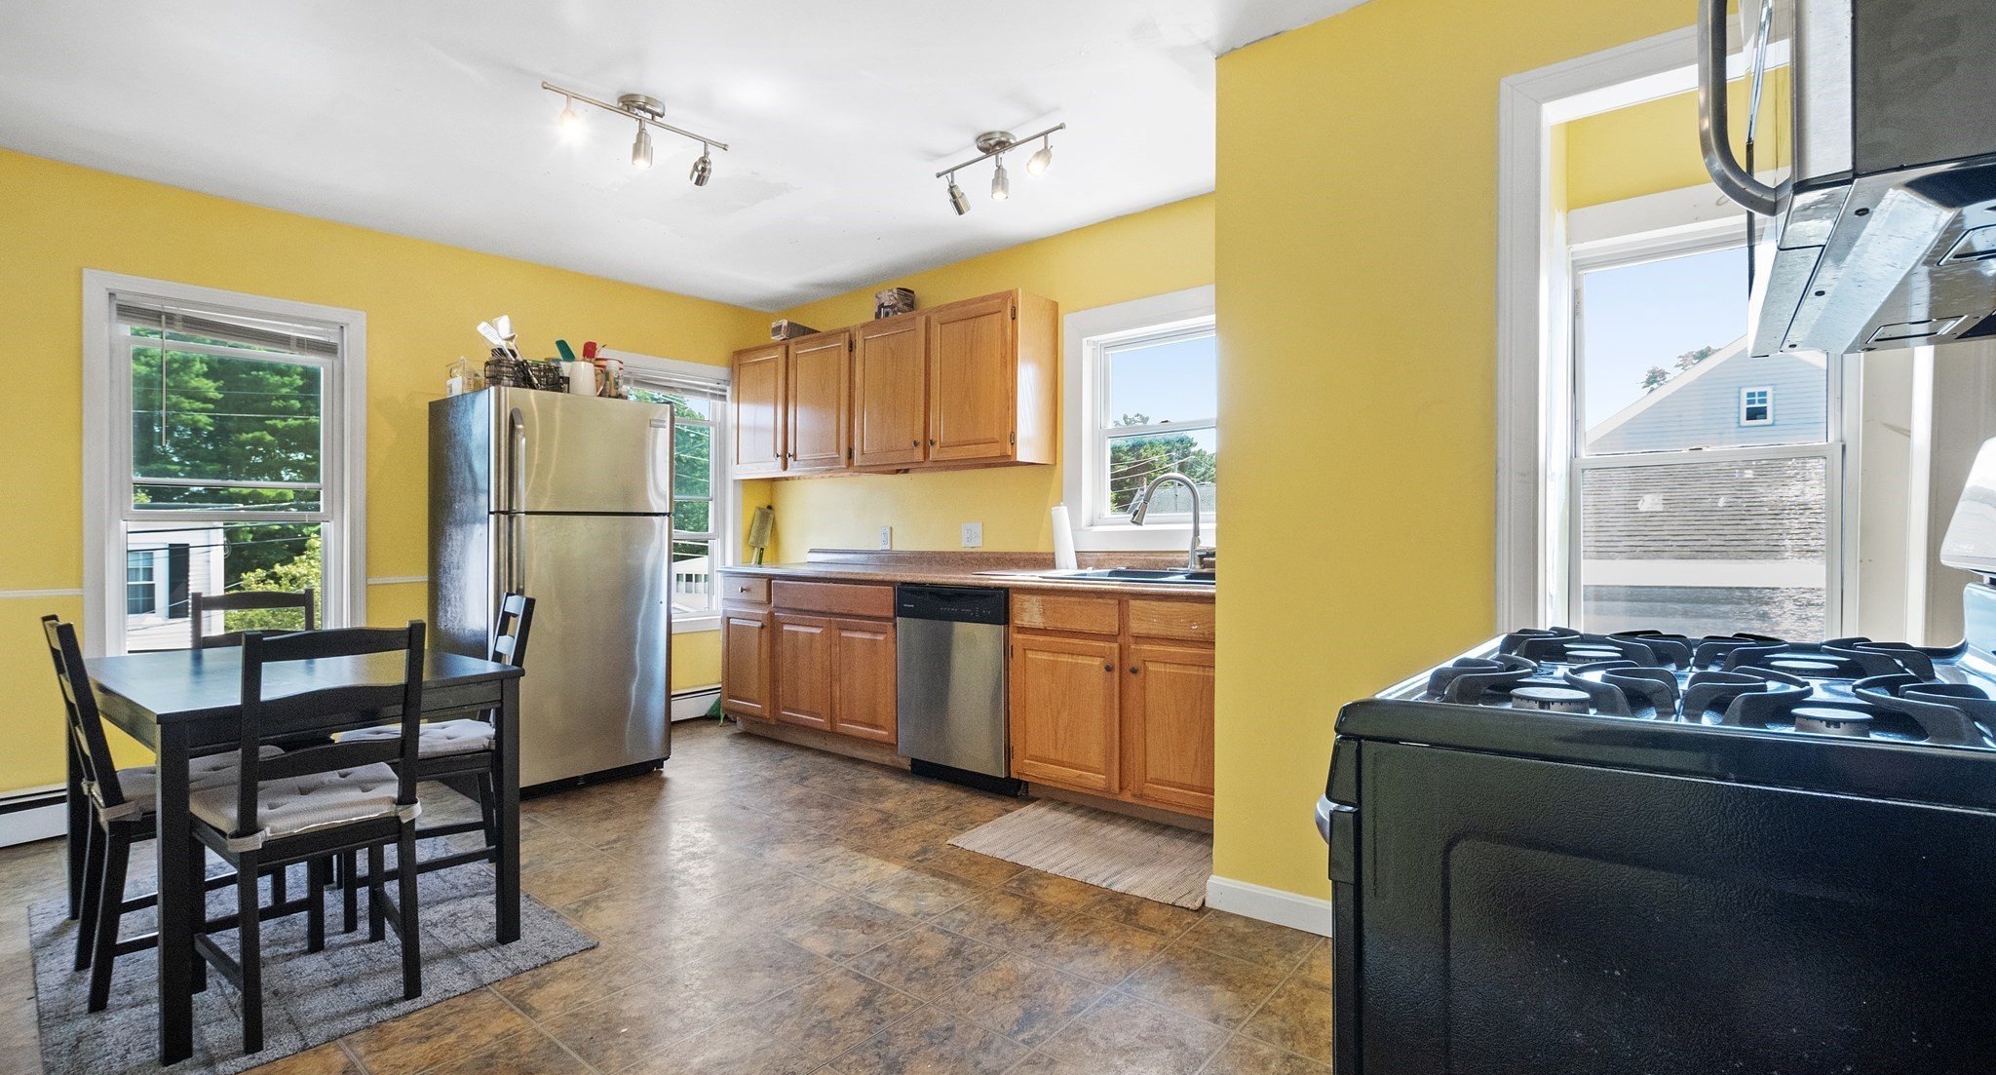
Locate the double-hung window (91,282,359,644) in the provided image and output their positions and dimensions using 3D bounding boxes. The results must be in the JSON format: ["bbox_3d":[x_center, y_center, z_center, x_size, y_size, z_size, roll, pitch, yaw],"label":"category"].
[{"bbox_3d":[-3.225,-0.230,3.527,0.120,1.600,0.875,0,0,44],"label":"double-hung window"}]

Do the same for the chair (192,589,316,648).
[{"bbox_3d":[-2.330,0.636,2.662,0.480,0.890,0.400,0,0,41],"label":"chair"}]

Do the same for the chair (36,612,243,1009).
[{"bbox_3d":[-2.075,0.640,2.135,0.420,0.900,0.480,0,0,38],"label":"chair"}]

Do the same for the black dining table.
[{"bbox_3d":[-1.960,0.715,2.318,1.160,0.735,0.725,0,0,37],"label":"black dining table"}]

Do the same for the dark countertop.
[{"bbox_3d":[-0.141,0.151,3.895,2.900,0.150,0.645,0,0,36],"label":"dark countertop"}]

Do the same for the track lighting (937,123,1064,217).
[{"bbox_3d":[-0.005,-1.310,2.931,0.589,0.245,0.140,0,0,41],"label":"track lighting"}]

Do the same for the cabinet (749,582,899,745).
[{"bbox_3d":[-0.670,0.600,4.305,0.937,0.780,0.591,0,0,38],"label":"cabinet"}]

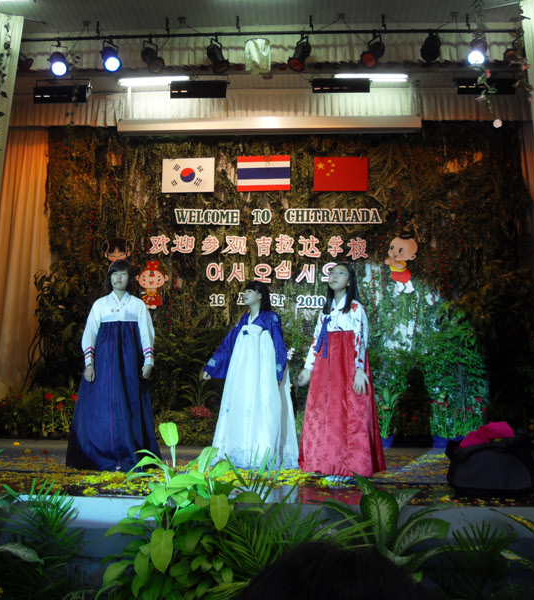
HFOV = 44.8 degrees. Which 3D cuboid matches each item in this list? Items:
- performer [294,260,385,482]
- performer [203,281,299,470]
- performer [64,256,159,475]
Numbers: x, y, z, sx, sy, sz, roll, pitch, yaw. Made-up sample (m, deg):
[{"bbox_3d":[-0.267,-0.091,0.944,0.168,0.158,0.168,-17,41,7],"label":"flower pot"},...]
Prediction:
[{"bbox_3d":[0.559,0.502,4.800,0.620,1.580,0.580,-4,-10,24],"label":"performer"},{"bbox_3d":[-0.112,0.632,5.350,0.720,1.550,0.620,-5,-12,28],"label":"performer"},{"bbox_3d":[-1.205,0.471,5.048,0.720,1.620,0.620,2,-9,-8],"label":"performer"}]

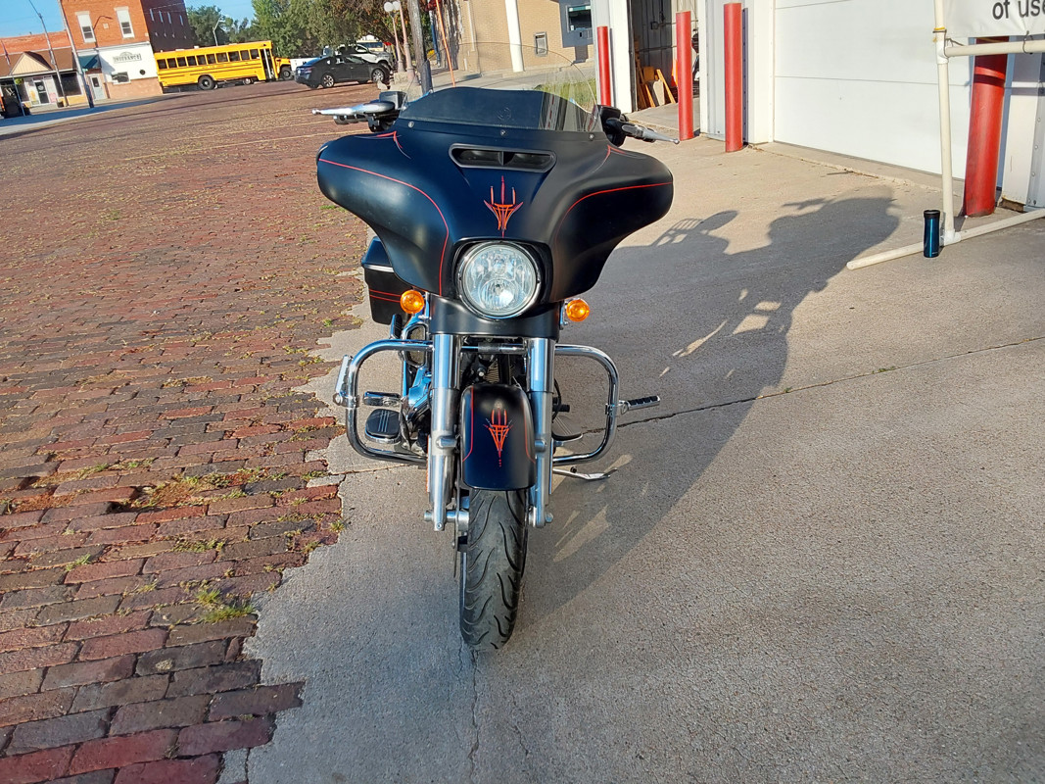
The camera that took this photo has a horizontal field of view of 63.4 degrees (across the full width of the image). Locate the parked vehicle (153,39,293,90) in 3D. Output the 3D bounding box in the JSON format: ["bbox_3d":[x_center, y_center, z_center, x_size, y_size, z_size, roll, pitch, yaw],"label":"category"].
[{"bbox_3d":[-22.842,-25.088,65.172,9.800,2.950,2.440,-10,23,-9],"label":"parked vehicle"}]

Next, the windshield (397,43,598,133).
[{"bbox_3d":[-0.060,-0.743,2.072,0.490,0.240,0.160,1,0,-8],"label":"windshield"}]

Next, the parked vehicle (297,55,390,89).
[{"bbox_3d":[-9.113,-16.307,42.941,4.870,1.470,1.830,-21,26,-35],"label":"parked vehicle"}]

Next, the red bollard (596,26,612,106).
[{"bbox_3d":[1.279,-4.949,13.140,0.170,1.360,0.170,-9,23,-7],"label":"red bollard"}]

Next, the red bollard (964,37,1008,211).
[{"bbox_3d":[2.753,-1.731,4.960,0.170,1.360,0.170,-9,23,-7],"label":"red bollard"}]

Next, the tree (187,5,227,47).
[{"bbox_3d":[-39.382,-43.285,106.908,6.500,10.000,6.500,-7,22,0],"label":"tree"}]

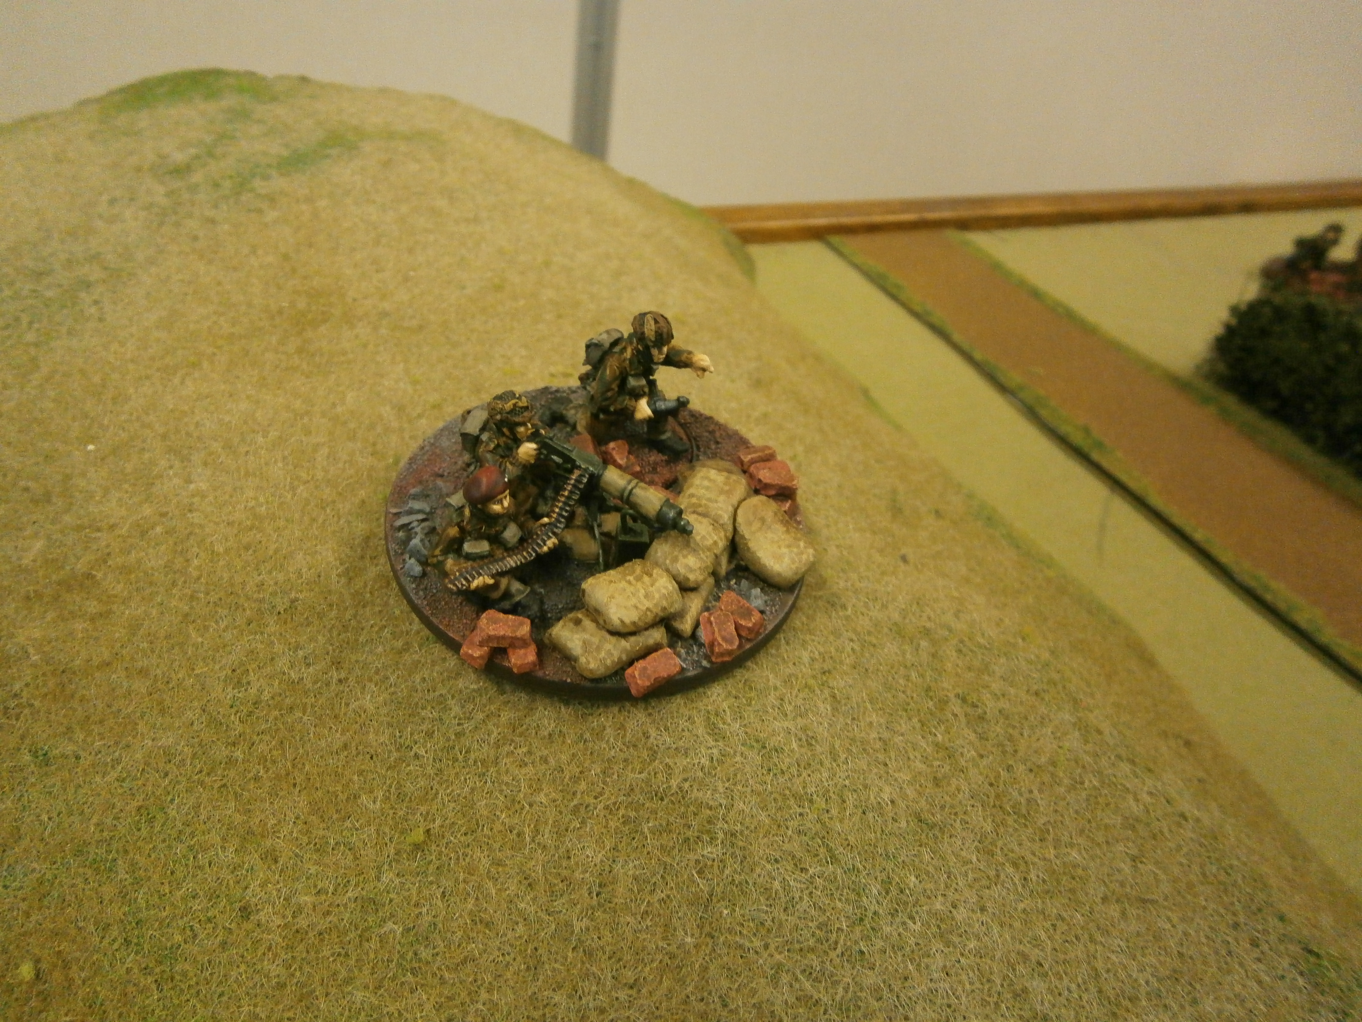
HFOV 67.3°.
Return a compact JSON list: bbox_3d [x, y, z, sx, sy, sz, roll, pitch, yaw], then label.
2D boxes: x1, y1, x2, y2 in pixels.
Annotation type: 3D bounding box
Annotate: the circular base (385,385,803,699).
[{"bbox_3d":[-0.011,0.001,0.147,0.060,0.003,0.060,6,43,-6],"label":"circular base"}]

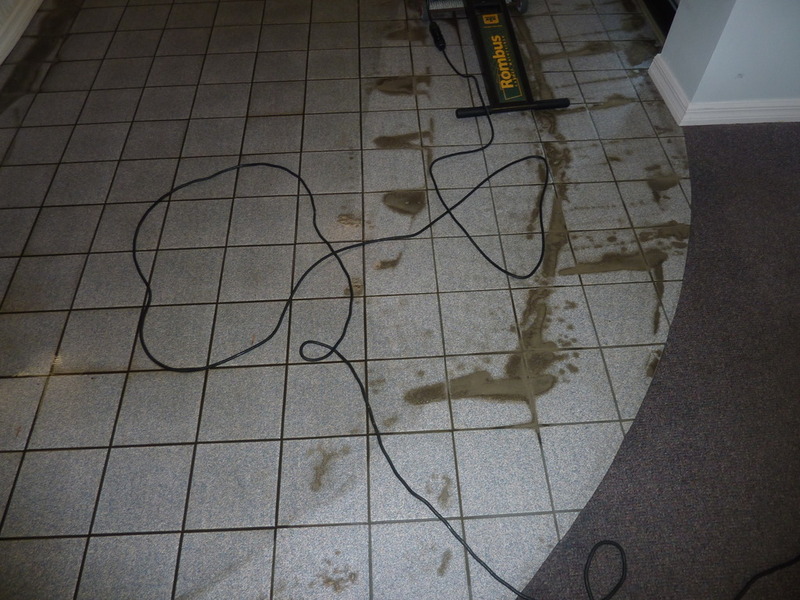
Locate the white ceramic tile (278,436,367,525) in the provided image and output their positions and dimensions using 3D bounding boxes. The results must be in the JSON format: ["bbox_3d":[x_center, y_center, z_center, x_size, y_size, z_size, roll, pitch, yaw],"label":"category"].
[{"bbox_3d":[-0.176,0.417,1.338,0.200,0.009,0.200,-3,55,-1],"label":"white ceramic tile"}]

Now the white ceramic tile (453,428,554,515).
[{"bbox_3d":[0.236,0.396,1.344,0.200,0.009,0.200,-3,55,-1],"label":"white ceramic tile"}]

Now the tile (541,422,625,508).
[{"bbox_3d":[0.441,0.385,1.347,0.200,0.009,0.200,-3,55,-1],"label":"tile"}]

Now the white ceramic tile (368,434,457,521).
[{"bbox_3d":[0.030,0.406,1.341,0.200,0.009,0.200,-3,55,-1],"label":"white ceramic tile"}]

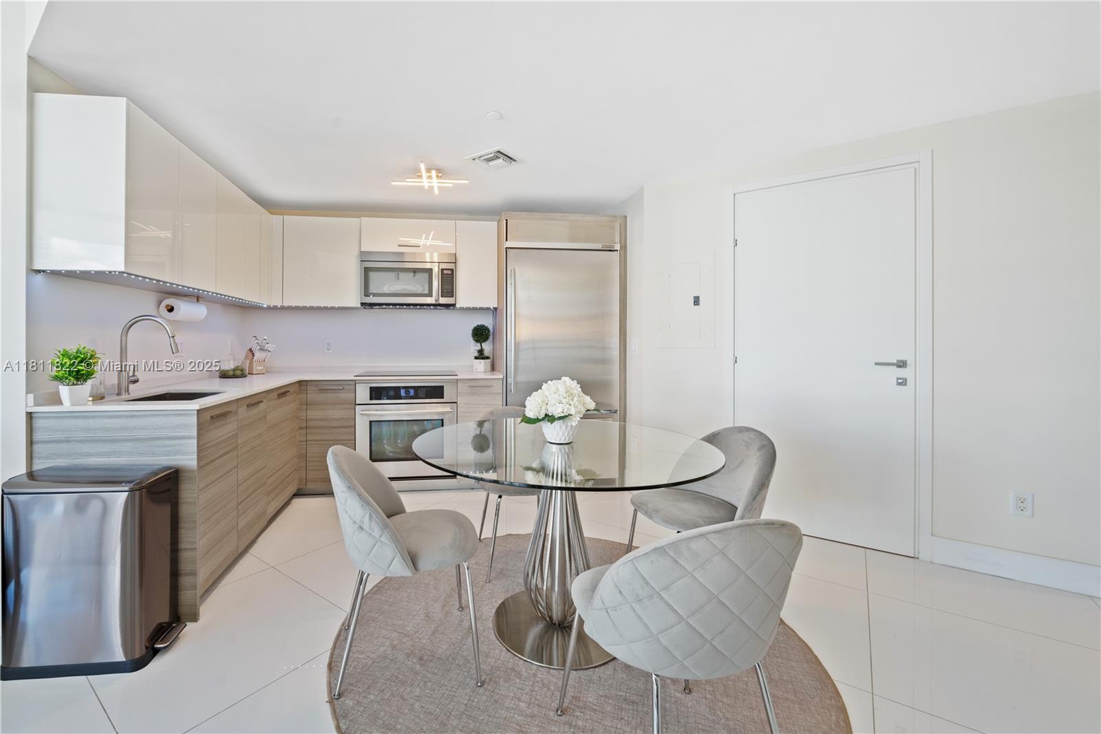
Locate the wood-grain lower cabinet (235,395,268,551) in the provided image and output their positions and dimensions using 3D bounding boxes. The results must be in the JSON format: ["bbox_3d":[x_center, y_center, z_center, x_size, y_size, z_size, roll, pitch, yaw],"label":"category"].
[{"bbox_3d":[-1.886,0.536,2.229,0.594,0.780,0.401,0,3,-15],"label":"wood-grain lower cabinet"}]

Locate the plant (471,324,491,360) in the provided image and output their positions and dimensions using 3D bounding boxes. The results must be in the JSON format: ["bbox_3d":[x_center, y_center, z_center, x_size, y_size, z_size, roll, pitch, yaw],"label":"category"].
[{"bbox_3d":[-0.602,-0.222,3.750,0.170,0.315,0.170,0,2,-7],"label":"plant"}]

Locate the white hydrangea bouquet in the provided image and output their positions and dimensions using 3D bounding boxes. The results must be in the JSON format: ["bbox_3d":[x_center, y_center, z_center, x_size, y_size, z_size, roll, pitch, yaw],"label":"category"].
[{"bbox_3d":[0.031,0.174,1.823,0.307,0.287,0.287,0,3,0],"label":"white hydrangea bouquet"}]

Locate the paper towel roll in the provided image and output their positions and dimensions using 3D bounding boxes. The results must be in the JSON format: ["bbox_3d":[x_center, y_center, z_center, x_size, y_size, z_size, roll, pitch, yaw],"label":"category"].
[{"bbox_3d":[-2.134,-0.329,2.492,0.119,0.119,0.272,0,3,-15],"label":"paper towel roll"}]

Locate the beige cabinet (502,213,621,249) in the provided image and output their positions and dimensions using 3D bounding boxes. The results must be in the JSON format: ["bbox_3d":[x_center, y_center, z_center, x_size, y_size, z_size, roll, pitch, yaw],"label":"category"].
[{"bbox_3d":[0.050,-1.110,3.740,0.940,0.285,0.600,0,2,-7],"label":"beige cabinet"}]

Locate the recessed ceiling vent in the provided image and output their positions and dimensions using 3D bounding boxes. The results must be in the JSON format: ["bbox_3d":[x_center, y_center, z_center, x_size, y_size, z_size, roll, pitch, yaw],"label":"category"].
[{"bbox_3d":[-0.356,-1.309,2.728,0.262,0.030,0.233,2,3,33],"label":"recessed ceiling vent"}]

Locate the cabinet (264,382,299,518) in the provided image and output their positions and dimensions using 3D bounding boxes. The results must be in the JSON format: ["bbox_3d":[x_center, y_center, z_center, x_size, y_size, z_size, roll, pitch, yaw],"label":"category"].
[{"bbox_3d":[-2.019,0.512,2.720,0.594,0.780,0.618,0,3,-15],"label":"cabinet"}]

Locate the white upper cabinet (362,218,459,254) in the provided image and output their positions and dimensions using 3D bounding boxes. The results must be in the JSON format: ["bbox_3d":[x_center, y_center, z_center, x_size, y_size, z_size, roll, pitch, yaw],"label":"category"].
[{"bbox_3d":[-1.153,-1.033,3.582,0.749,0.272,0.346,0,3,-8],"label":"white upper cabinet"}]

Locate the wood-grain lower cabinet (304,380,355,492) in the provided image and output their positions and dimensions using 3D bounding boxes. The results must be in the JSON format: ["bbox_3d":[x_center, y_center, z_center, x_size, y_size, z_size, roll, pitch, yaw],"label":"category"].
[{"bbox_3d":[-1.650,0.489,3.430,0.333,0.796,0.594,0,3,-8],"label":"wood-grain lower cabinet"}]

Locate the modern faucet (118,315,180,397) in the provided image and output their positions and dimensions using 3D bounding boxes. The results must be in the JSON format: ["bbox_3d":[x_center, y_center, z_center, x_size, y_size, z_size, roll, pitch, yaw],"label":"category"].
[{"bbox_3d":[-1.990,-0.060,2.140,0.265,0.395,0.100,-1,2,-14],"label":"modern faucet"}]

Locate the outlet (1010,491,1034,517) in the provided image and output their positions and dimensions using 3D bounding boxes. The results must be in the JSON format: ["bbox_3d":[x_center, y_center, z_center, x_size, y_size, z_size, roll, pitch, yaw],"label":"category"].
[{"bbox_3d":[2.350,0.686,2.131,0.074,0.118,0.010,2,3,33],"label":"outlet"}]

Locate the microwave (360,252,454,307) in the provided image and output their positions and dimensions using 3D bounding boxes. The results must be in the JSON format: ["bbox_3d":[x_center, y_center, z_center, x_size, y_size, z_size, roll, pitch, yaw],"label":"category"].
[{"bbox_3d":[-1.175,-0.733,3.680,0.756,0.430,0.410,0,2,-7],"label":"microwave"}]

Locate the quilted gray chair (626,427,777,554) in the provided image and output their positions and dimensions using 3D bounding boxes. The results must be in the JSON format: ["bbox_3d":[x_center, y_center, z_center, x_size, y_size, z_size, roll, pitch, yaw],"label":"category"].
[{"bbox_3d":[0.670,0.657,1.905,0.560,0.785,0.510,-1,2,-22],"label":"quilted gray chair"}]

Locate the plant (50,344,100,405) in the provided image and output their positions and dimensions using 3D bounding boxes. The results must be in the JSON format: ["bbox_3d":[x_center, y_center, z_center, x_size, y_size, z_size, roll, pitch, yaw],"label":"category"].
[{"bbox_3d":[-1.990,0.033,1.790,0.160,0.255,0.160,0,2,-11],"label":"plant"}]

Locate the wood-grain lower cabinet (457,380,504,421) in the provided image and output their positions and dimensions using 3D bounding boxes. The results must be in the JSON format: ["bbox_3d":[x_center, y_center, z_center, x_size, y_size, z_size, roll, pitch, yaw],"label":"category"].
[{"bbox_3d":[-0.586,0.475,3.660,0.360,0.770,0.580,0,2,-7],"label":"wood-grain lower cabinet"}]

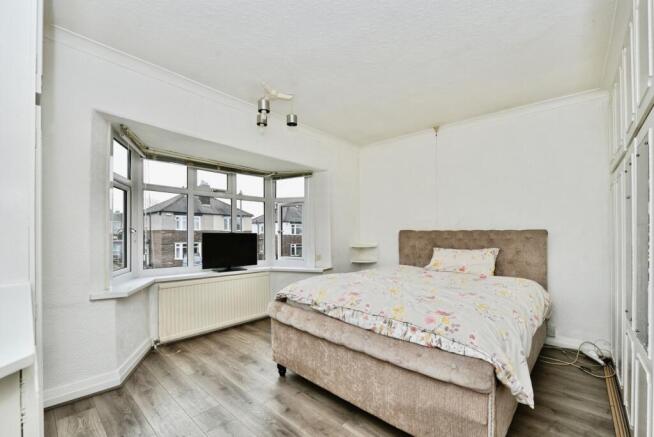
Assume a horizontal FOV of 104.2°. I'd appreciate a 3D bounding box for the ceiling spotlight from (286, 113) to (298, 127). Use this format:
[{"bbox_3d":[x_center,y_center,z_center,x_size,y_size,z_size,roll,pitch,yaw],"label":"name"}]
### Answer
[{"bbox_3d":[-0.332,-0.938,2.430,0.098,0.100,0.098,0,-2,0],"label":"ceiling spotlight"}]

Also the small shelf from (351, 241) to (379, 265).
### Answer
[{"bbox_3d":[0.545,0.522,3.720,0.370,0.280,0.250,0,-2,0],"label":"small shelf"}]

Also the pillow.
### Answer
[{"bbox_3d":[1.455,0.473,2.750,0.660,0.370,0.150,-2,-35,42],"label":"pillow"}]

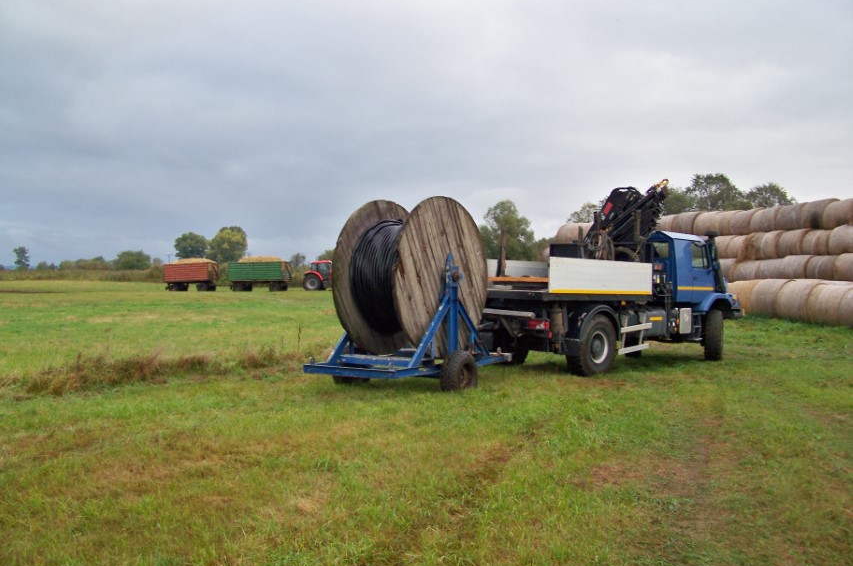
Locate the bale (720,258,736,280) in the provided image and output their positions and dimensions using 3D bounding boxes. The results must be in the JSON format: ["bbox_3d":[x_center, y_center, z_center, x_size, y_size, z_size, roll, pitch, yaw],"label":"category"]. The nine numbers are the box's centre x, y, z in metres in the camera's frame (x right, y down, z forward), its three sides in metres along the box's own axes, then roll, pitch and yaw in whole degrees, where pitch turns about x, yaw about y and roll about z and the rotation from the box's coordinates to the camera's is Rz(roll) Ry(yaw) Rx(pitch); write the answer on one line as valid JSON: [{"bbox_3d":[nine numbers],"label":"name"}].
[{"bbox_3d":[12.764,-0.356,34.953,1.350,1.350,1.250,0,0,-27],"label":"bale"}]

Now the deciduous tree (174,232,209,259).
[{"bbox_3d":[-53.455,-5.914,185.000,7.800,11.200,7.800,1,0,0],"label":"deciduous tree"}]

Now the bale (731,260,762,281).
[{"bbox_3d":[13.879,-0.215,34.185,1.420,1.420,1.220,0,1,-27],"label":"bale"}]

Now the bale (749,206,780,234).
[{"bbox_3d":[14.394,-2.498,34.636,1.350,1.350,1.250,0,0,-27],"label":"bale"}]

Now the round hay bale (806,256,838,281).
[{"bbox_3d":[17.062,-0.445,34.433,1.480,1.480,1.220,0,0,-27],"label":"round hay bale"}]

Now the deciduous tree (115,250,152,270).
[{"bbox_3d":[-77.456,-4.494,215.000,9.600,7.900,9.200,1,0,0],"label":"deciduous tree"}]

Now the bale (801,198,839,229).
[{"bbox_3d":[17.526,-2.978,35.996,1.480,1.480,1.220,0,0,-27],"label":"bale"}]

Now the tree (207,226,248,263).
[{"bbox_3d":[-45.266,-6.597,185.000,9.400,12.700,9.200,1,0,0],"label":"tree"}]

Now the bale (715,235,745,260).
[{"bbox_3d":[13.921,-1.358,36.085,1.420,1.420,1.220,0,1,-27],"label":"bale"}]

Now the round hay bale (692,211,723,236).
[{"bbox_3d":[14.600,-2.878,41.738,1.480,1.480,1.220,0,0,-27],"label":"round hay bale"}]

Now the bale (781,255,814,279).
[{"bbox_3d":[16.509,-0.439,35.520,1.480,1.480,1.220,0,0,-27],"label":"bale"}]

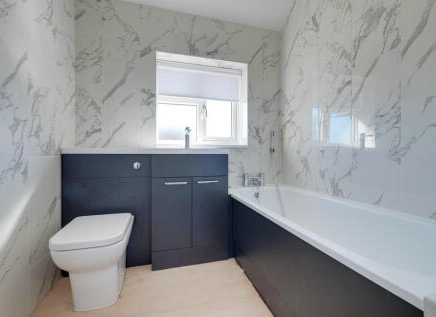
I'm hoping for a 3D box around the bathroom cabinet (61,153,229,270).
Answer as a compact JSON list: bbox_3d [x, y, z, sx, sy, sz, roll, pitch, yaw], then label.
[{"bbox_3d":[-0.539,0.401,1.652,1.207,0.884,0.341,0,0,-15],"label":"bathroom cabinet"}]

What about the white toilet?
[{"bbox_3d":[-0.753,0.631,1.251,0.364,0.427,0.516,0,0,-15],"label":"white toilet"}]

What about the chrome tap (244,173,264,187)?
[{"bbox_3d":[0.378,0.217,1.961,0.225,0.136,0.136,0,0,-15],"label":"chrome tap"}]

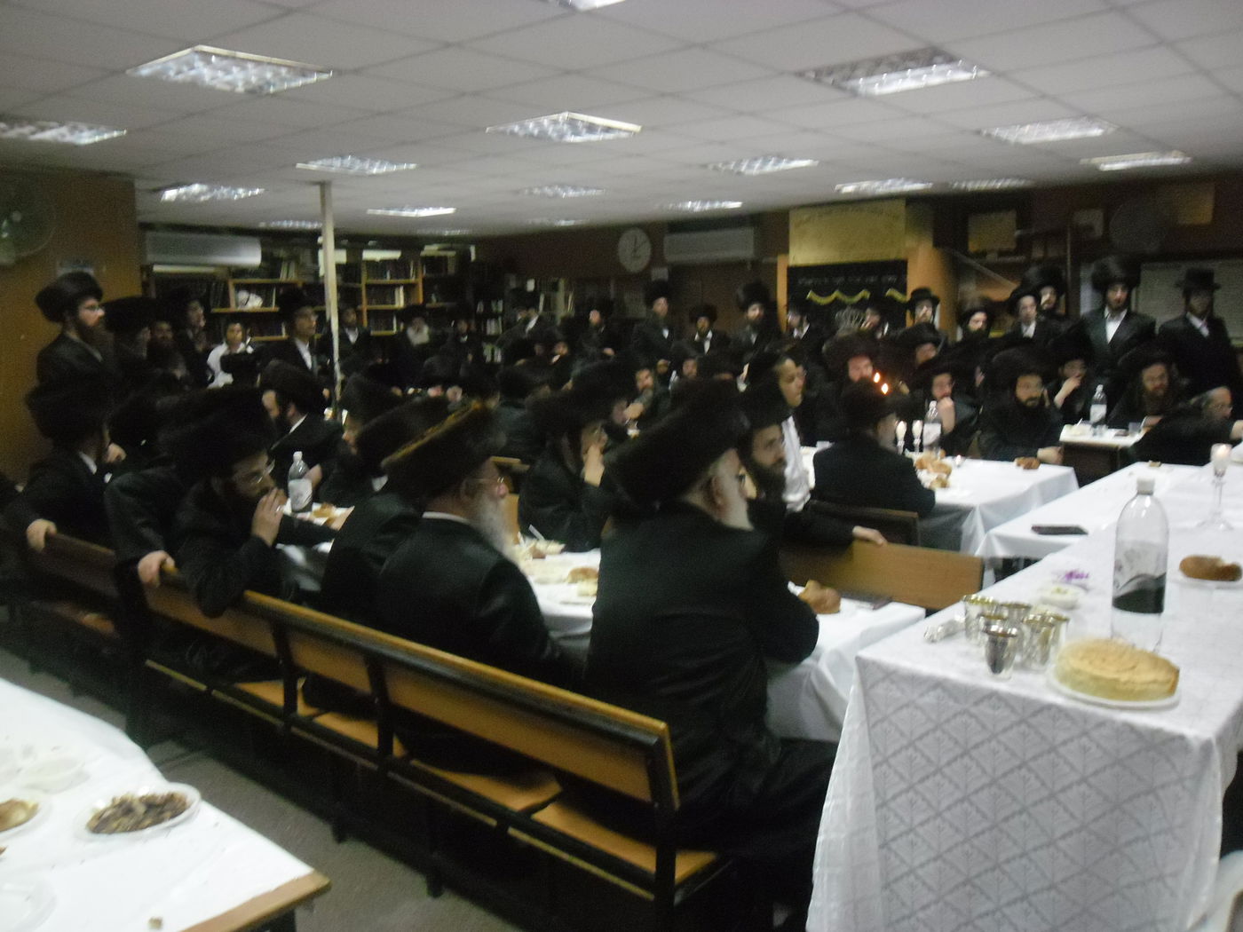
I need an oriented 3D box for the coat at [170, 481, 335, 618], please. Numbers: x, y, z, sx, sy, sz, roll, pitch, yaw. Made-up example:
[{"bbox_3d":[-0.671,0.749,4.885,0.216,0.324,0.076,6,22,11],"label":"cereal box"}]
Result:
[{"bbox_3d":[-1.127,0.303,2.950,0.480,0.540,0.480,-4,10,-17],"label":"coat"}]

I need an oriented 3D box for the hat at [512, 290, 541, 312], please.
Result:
[{"bbox_3d":[-1.006,-1.742,10.200,0.310,0.190,0.330,-1,9,0],"label":"hat"}]

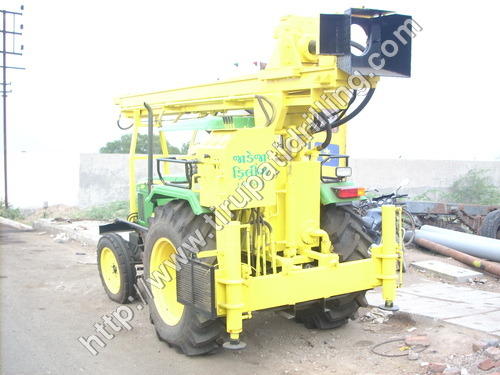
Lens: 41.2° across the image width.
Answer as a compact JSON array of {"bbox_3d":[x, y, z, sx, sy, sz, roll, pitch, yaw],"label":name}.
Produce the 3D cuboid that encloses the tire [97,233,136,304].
[{"bbox_3d":[-1.560,0.963,7.786,0.185,0.815,0.815,-4,6,-36],"label":"tire"}]

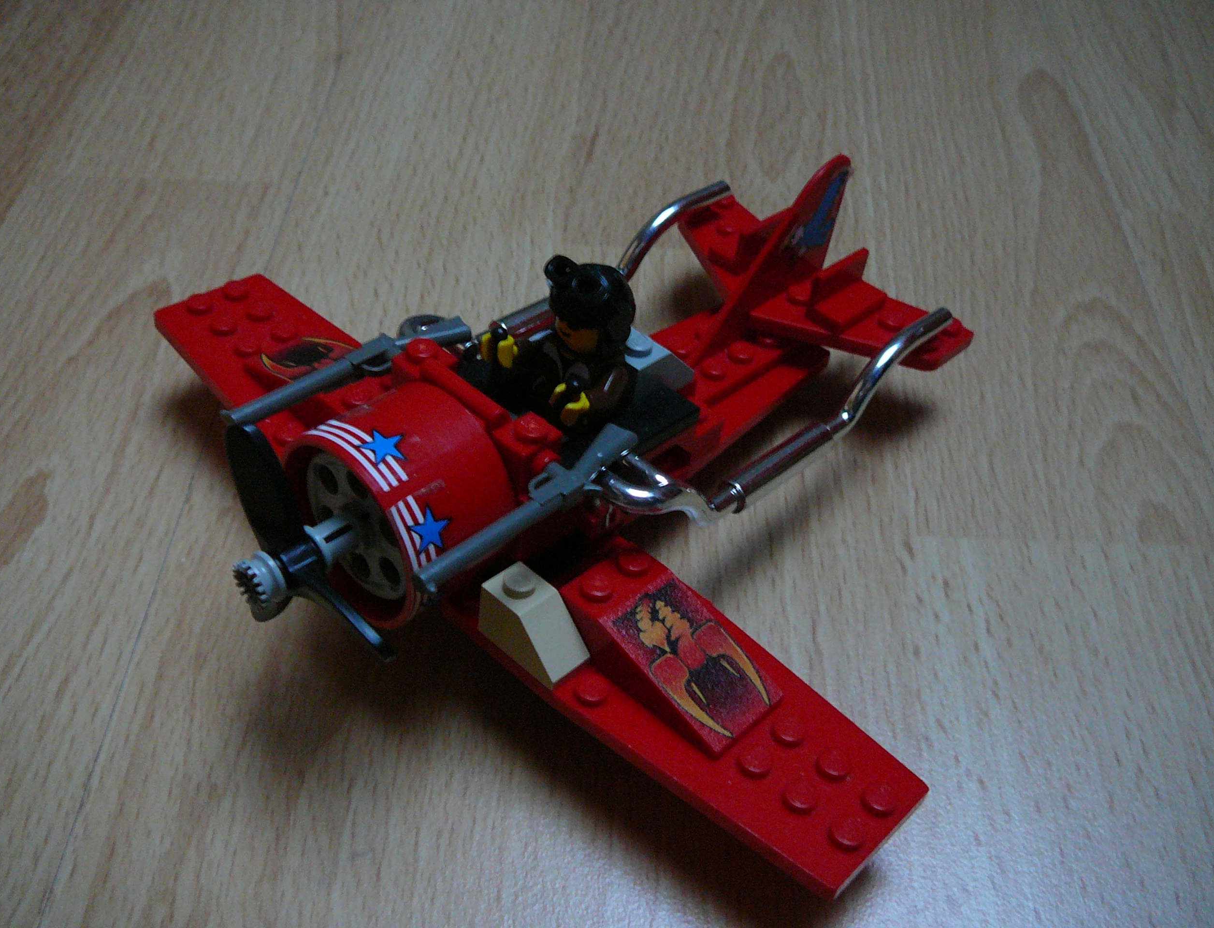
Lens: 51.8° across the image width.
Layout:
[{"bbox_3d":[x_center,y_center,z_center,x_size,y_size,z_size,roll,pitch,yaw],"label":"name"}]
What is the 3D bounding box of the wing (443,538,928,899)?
[{"bbox_3d":[0.014,0.031,0.183,0.066,0.015,0.032,35,47,29],"label":"wing"}]

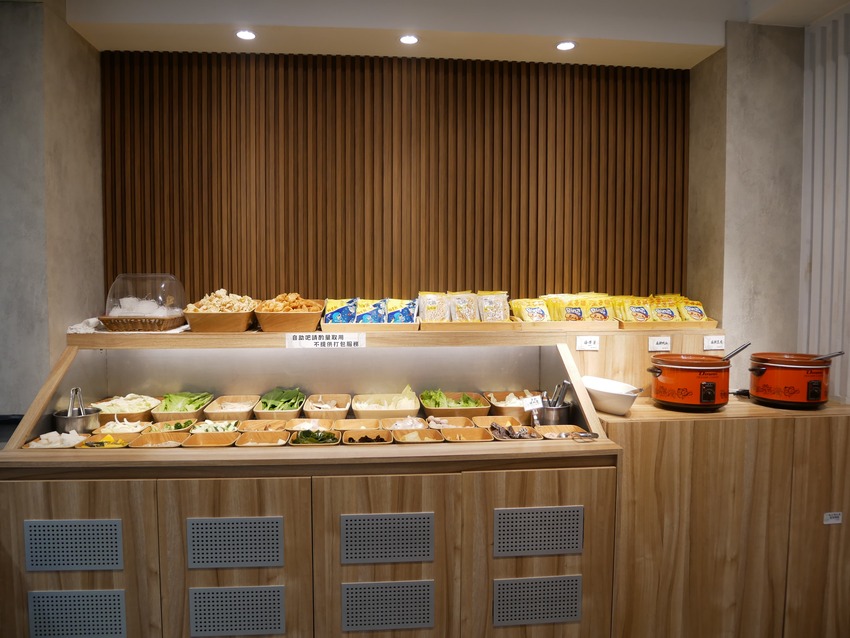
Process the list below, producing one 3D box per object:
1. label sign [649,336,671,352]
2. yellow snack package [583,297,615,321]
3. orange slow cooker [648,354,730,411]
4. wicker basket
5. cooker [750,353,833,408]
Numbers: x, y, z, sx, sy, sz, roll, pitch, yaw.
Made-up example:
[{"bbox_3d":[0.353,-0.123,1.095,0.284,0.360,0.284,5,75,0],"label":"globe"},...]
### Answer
[{"bbox_3d":[1.108,0.119,2.773,0.111,0.072,0.004,0,2,-5],"label":"label sign"},{"bbox_3d":[0.857,-0.043,2.859,0.135,0.140,0.030,0,-18,-5],"label":"yellow snack package"},{"bbox_3d":[1.141,0.272,2.530,0.385,0.215,0.280,-1,2,-11],"label":"orange slow cooker"},{"bbox_3d":[-1.293,0.021,2.727,0.305,0.064,0.260,0,2,-5],"label":"wicker basket"},{"bbox_3d":[1.598,0.268,2.577,0.385,0.215,0.280,-1,2,-13],"label":"cooker"}]

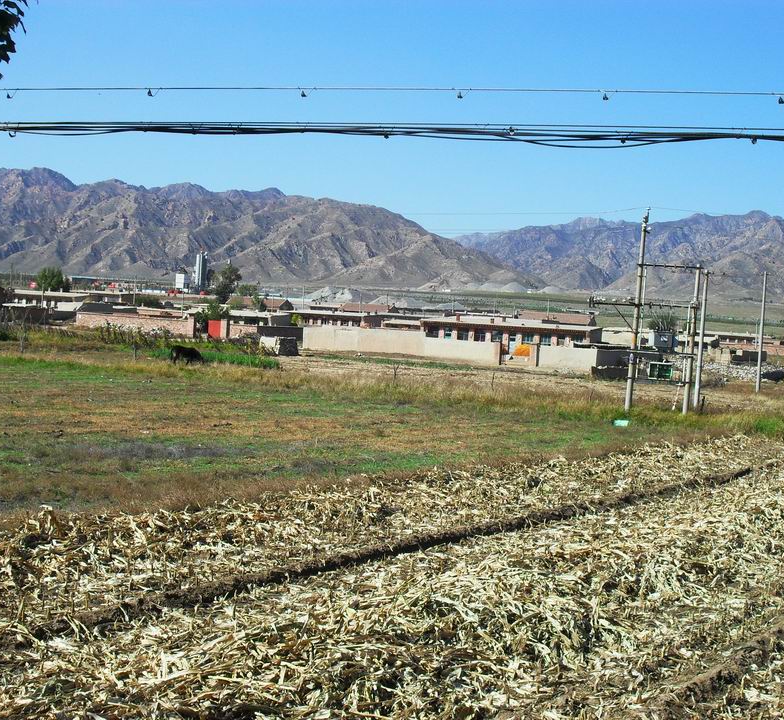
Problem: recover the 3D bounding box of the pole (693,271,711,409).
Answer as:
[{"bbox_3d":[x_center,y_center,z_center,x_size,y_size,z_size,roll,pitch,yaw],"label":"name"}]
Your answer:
[{"bbox_3d":[14.547,-0.941,63.801,0.230,6.520,0.230,3,3,0],"label":"pole"}]

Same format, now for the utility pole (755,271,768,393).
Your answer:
[{"bbox_3d":[20.373,-1.524,74.796,0.230,6.690,0.230,3,4,0],"label":"utility pole"}]

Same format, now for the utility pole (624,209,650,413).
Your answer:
[{"bbox_3d":[10.752,-2.137,59.528,0.300,8.950,0.300,6,4,17],"label":"utility pole"}]

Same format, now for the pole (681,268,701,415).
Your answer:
[{"bbox_3d":[13.038,-0.858,59.002,0.260,6.490,0.260,5,4,17],"label":"pole"}]

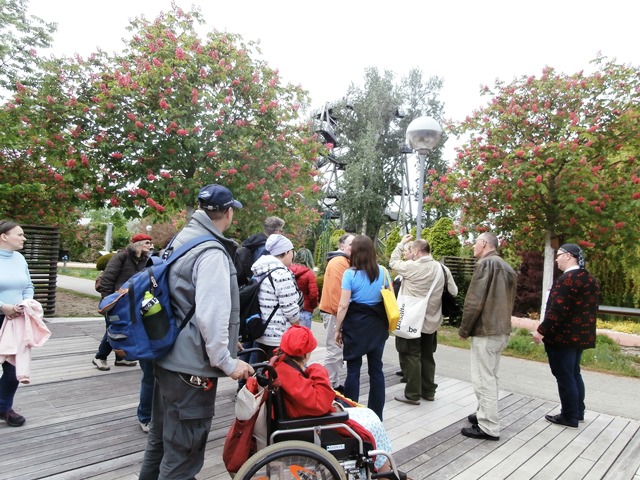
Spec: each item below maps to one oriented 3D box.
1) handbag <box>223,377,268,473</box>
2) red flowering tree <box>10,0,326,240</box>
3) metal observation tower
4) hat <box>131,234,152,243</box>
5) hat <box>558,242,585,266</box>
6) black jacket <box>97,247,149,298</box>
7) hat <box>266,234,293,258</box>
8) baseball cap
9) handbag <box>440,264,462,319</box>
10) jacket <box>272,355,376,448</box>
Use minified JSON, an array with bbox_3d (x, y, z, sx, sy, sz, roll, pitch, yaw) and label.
[{"bbox_3d":[-0.396,0.981,2.360,0.180,0.460,0.300,4,-2,-25],"label":"handbag"},{"bbox_3d":[-3.823,-2.287,11.500,8.000,7.800,7.600,3,-1,0],"label":"red flowering tree"},{"bbox_3d":[7.823,-9.602,78.000,18.000,27.000,17.000,3,-1,0],"label":"metal observation tower"},{"bbox_3d":[-2.172,-0.016,5.400,0.260,0.110,0.240,3,-1,18],"label":"hat"},{"bbox_3d":[2.505,0.144,4.420,0.250,0.220,0.180,2,-2,32],"label":"hat"},{"bbox_3d":[-2.355,0.432,5.400,0.460,0.680,0.550,3,-2,23],"label":"black jacket"},{"bbox_3d":[-0.301,0.041,3.300,0.220,0.170,0.190,4,-1,-17],"label":"hat"},{"bbox_3d":[-0.539,-0.225,2.380,0.180,0.145,0.260,2,-2,36],"label":"baseball cap"},{"bbox_3d":[1.408,0.551,4.750,0.150,0.560,0.300,4,-2,-25],"label":"handbag"},{"bbox_3d":[0.020,0.908,2.480,0.470,0.490,0.460,4,-2,-28],"label":"jacket"}]

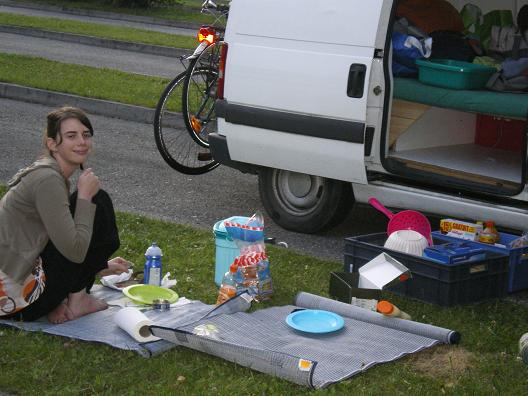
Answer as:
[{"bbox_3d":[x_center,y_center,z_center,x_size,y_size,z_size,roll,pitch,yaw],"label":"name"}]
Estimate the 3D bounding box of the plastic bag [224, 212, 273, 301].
[{"bbox_3d":[-0.065,0.241,5.678,0.170,0.360,0.120,9,12,27],"label":"plastic bag"}]

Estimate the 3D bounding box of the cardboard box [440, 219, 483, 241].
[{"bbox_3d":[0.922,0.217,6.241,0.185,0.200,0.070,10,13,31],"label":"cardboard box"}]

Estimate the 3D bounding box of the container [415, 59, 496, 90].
[{"bbox_3d":[0.999,-0.639,6.917,0.290,0.115,0.370,-5,13,-36],"label":"container"}]

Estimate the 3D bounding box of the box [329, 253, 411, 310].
[{"bbox_3d":[0.451,0.361,5.741,0.270,0.160,0.280,1,11,-11],"label":"box"}]

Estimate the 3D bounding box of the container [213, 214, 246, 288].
[{"bbox_3d":[-0.102,0.254,5.839,0.215,0.285,0.215,3,11,0],"label":"container"}]

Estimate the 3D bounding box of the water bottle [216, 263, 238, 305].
[{"bbox_3d":[-0.148,0.361,5.542,0.078,0.175,0.078,8,11,-1],"label":"water bottle"}]

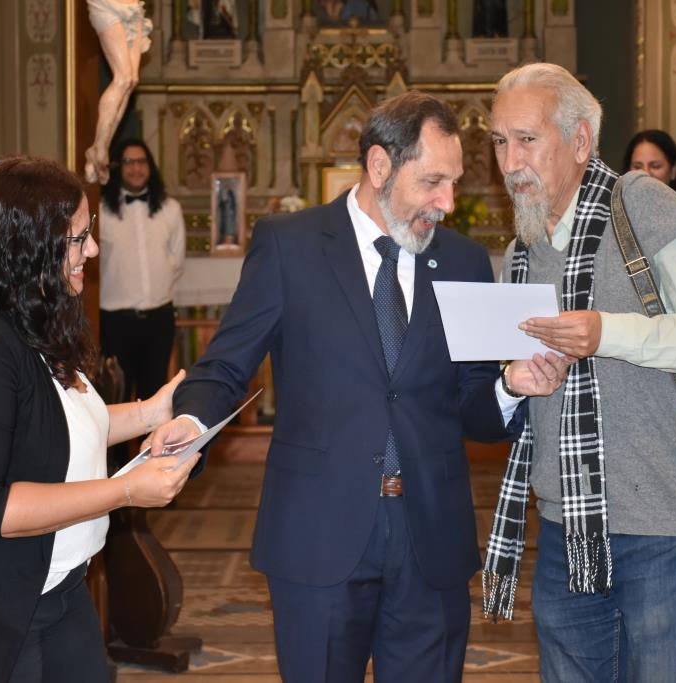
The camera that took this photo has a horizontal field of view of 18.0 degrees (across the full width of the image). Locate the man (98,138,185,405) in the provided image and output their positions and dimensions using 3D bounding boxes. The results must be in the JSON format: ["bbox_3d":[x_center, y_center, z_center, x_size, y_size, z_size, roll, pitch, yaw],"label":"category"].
[{"bbox_3d":[-0.870,-0.011,9.373,0.480,1.740,0.320,-1,4,-5],"label":"man"}]

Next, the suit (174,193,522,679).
[{"bbox_3d":[0.021,0.472,3.874,0.600,1.480,0.440,-1,4,-12],"label":"suit"}]

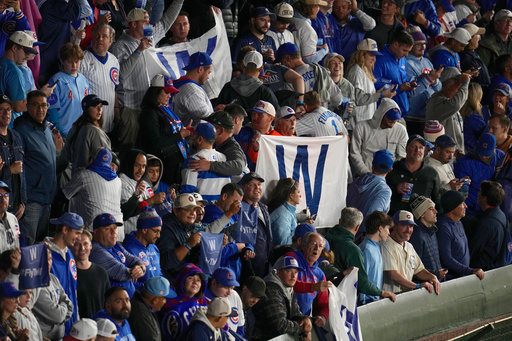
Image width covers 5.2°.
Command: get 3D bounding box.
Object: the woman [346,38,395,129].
[{"bbox_3d":[1.048,-0.401,52.263,0.480,1.680,0.470,4,18,14],"label":"woman"}]

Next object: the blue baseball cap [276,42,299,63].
[{"bbox_3d":[0.236,-1.046,50.000,0.265,0.140,0.180,-26,6,25],"label":"blue baseball cap"}]

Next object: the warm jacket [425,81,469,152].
[{"bbox_3d":[1.644,-0.445,48.700,0.480,0.660,0.500,8,17,27],"label":"warm jacket"}]

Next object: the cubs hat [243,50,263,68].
[{"bbox_3d":[-0.006,-0.982,49.900,0.175,0.140,0.265,12,11,10],"label":"cubs hat"}]

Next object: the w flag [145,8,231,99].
[{"bbox_3d":[-0.622,-1.062,51.626,0.950,0.850,0.280,-10,19,-29],"label":"w flag"}]

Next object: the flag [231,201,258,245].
[{"bbox_3d":[-0.100,0.451,49.300,0.290,0.400,0.060,-8,19,-24],"label":"flag"}]

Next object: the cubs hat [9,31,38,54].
[{"bbox_3d":[-2.080,-1.143,50.996,0.270,0.145,0.180,23,22,11],"label":"cubs hat"}]

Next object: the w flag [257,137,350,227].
[{"bbox_3d":[0.384,0.095,47.000,0.120,0.850,1.150,13,10,40],"label":"w flag"}]

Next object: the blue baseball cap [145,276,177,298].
[{"bbox_3d":[-0.835,1.023,49.709,0.270,0.145,0.180,16,15,-10],"label":"blue baseball cap"}]

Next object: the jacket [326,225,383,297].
[{"bbox_3d":[0.810,0.735,45.400,0.540,0.650,0.420,12,19,38],"label":"jacket"}]

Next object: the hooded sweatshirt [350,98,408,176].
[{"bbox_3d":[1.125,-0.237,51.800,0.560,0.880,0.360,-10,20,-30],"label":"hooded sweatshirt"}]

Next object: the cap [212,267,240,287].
[{"bbox_3d":[-0.251,0.900,48.300,0.180,0.140,0.270,-16,29,-43],"label":"cap"}]

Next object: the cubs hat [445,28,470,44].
[{"bbox_3d":[1.747,-1.157,49.300,0.260,0.140,0.180,17,19,14],"label":"cubs hat"}]

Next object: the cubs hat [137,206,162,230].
[{"bbox_3d":[-0.841,0.369,45.100,0.210,0.210,0.190,16,20,18],"label":"cubs hat"}]

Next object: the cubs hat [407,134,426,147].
[{"bbox_3d":[1.448,-0.271,51.300,0.180,0.140,0.270,-7,10,-21],"label":"cubs hat"}]

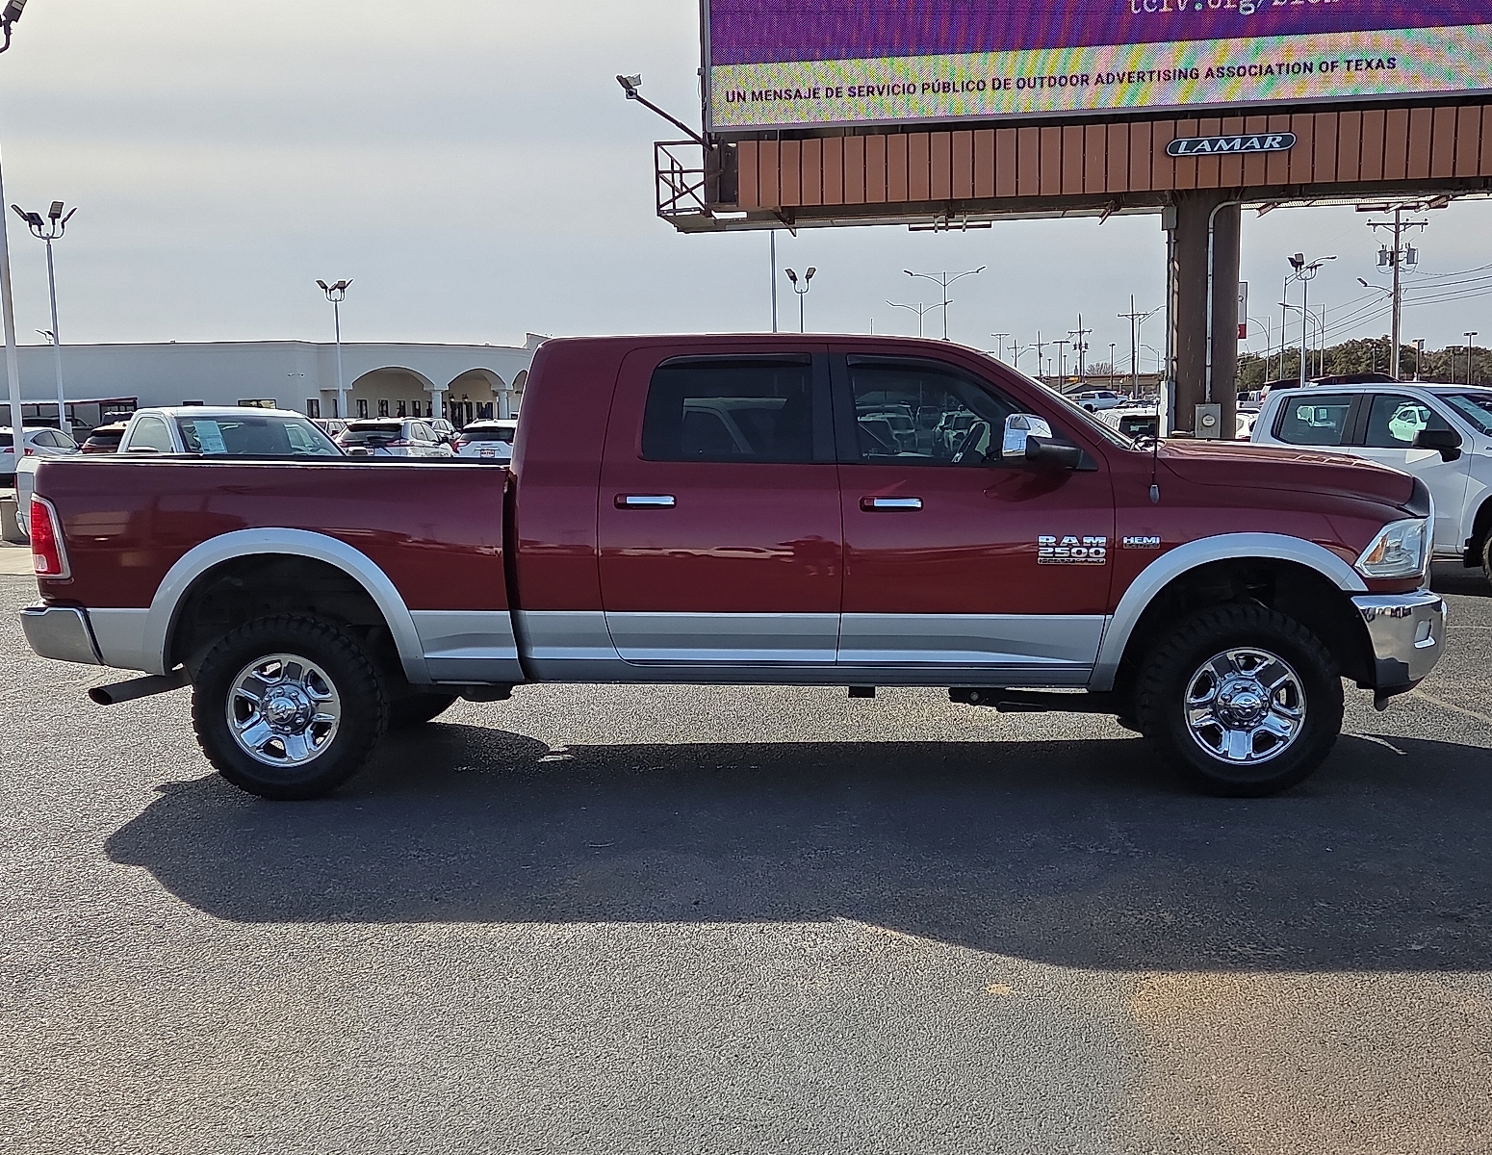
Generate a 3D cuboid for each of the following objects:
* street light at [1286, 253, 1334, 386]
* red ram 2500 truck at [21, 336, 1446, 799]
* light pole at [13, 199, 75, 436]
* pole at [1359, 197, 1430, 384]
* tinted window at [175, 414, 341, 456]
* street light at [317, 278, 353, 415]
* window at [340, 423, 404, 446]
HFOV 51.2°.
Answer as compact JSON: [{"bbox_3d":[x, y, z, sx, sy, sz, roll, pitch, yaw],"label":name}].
[{"bbox_3d":[23.713,-10.123,66.000,1.700,7.300,1.400,-1,7,0],"label":"street light"},{"bbox_3d":[-0.024,-0.143,7.503,6.300,1.990,2.100,-1,5,2],"label":"red ram 2500 truck"},{"bbox_3d":[-20.402,-7.411,46.000,1.850,7.400,1.400,-1,7,0],"label":"light pole"},{"bbox_3d":[33.380,-14.063,80.000,3.300,11.200,1.000,0,7,4],"label":"pole"},{"bbox_3d":[-4.614,-1.344,14.800,0.400,0.450,1.500,6,10,44],"label":"tinted window"},{"bbox_3d":[-21.479,-12.070,82.000,1.850,7.400,1.400,-1,7,0],"label":"street light"},{"bbox_3d":[-8.397,-3.205,35.000,1.400,0.500,0.300,-1,7,3],"label":"window"}]

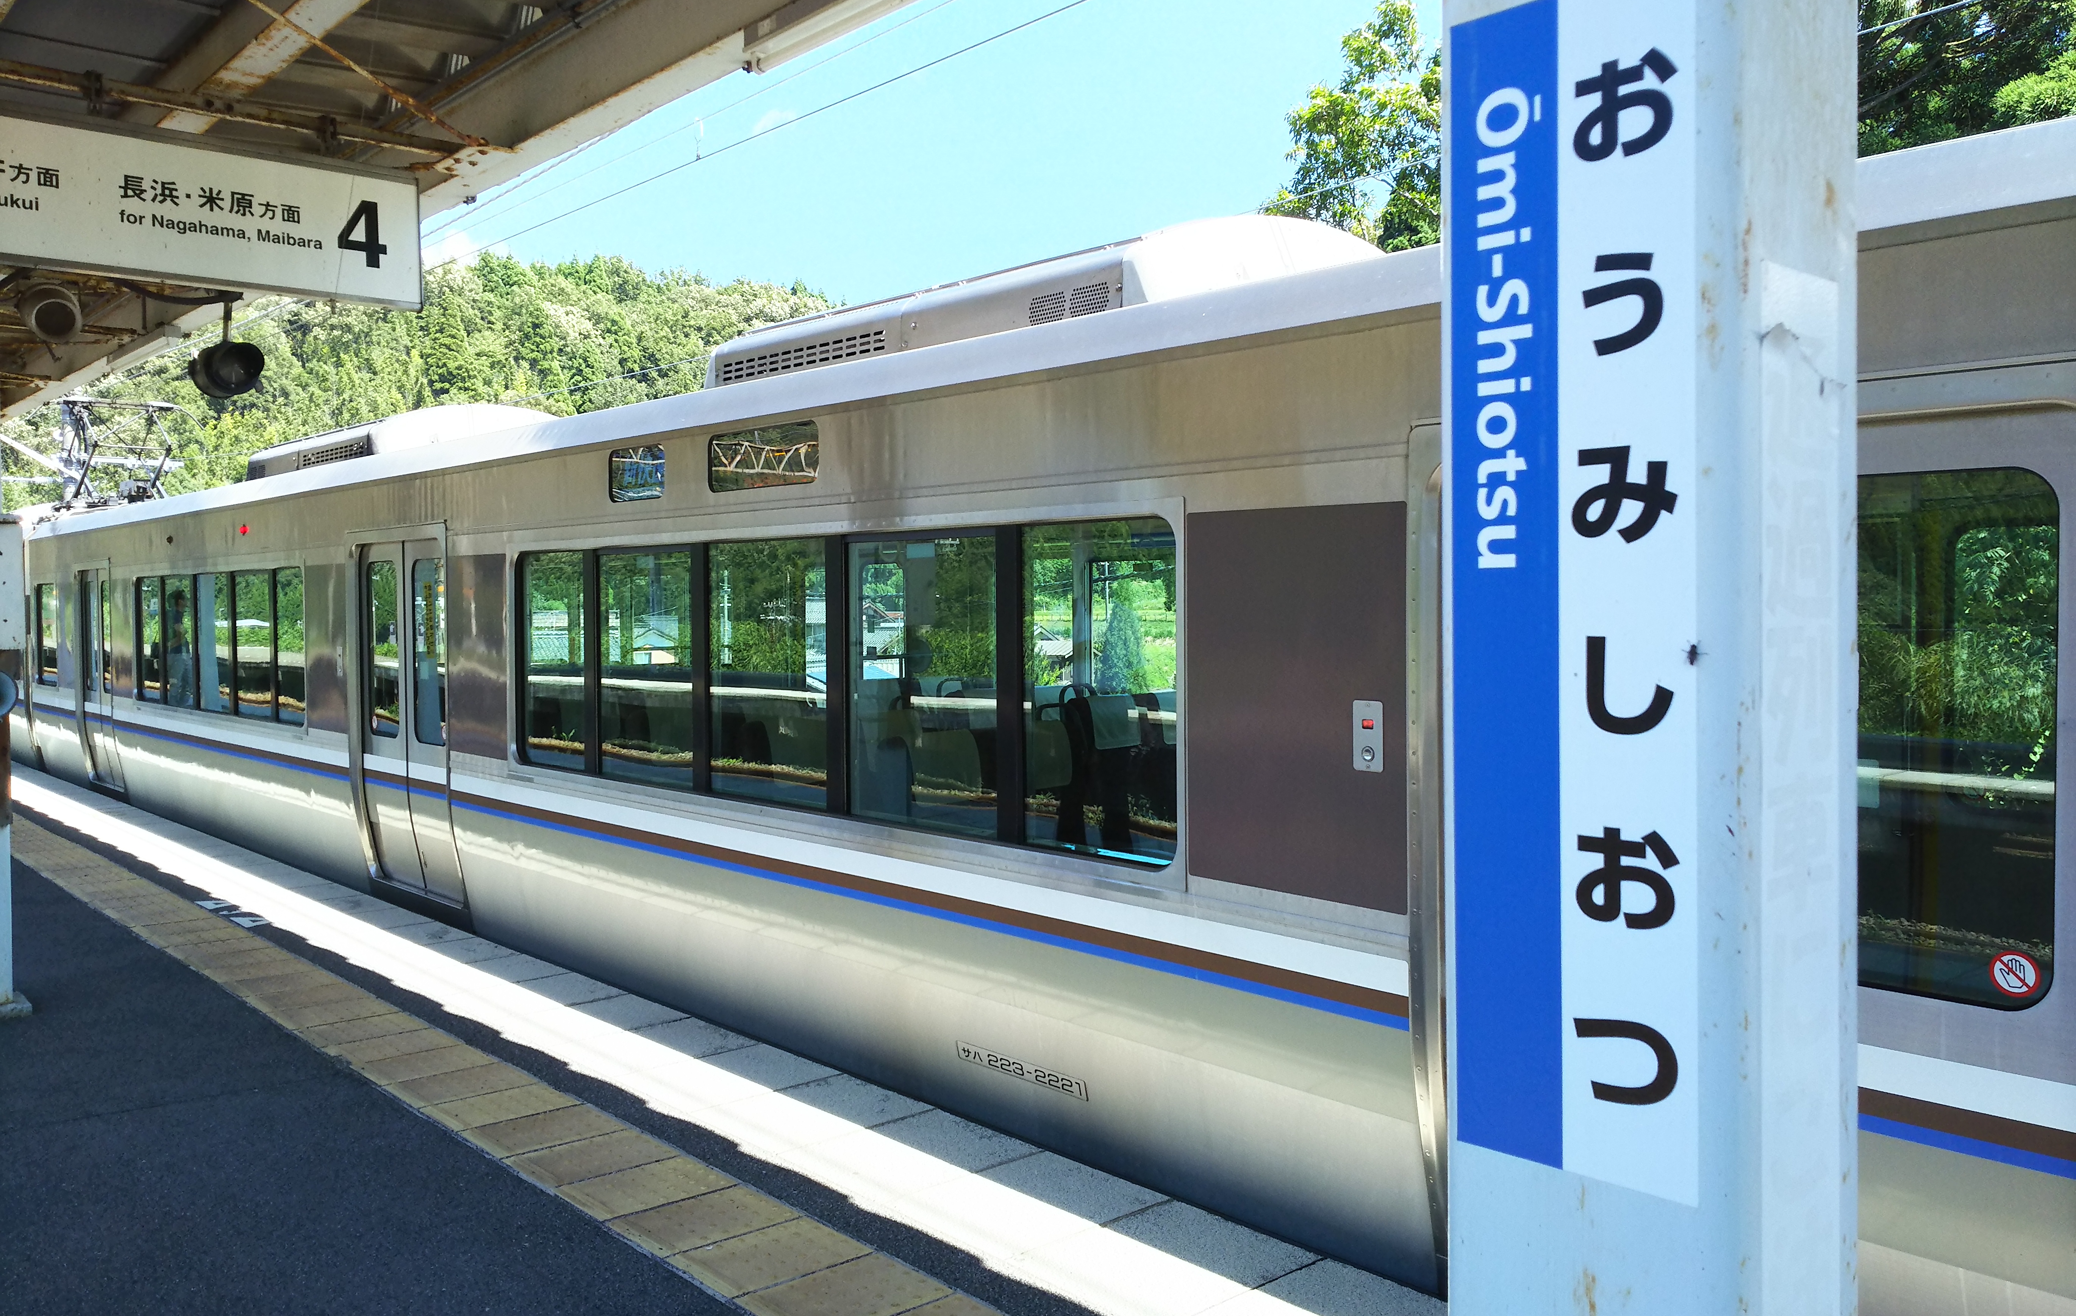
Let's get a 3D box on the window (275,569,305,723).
[{"bbox_3d":[-4.462,-0.070,9.677,0.050,0.904,0.590,-2,3,-41],"label":"window"}]

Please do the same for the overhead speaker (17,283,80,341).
[{"bbox_3d":[-3.795,-1.329,6.215,0.220,0.220,0.250,-3,13,-32],"label":"overhead speaker"}]

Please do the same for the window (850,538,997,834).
[{"bbox_3d":[-0.364,0.071,5.025,0.050,0.895,0.762,-2,3,-41],"label":"window"}]

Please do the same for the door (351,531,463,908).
[{"bbox_3d":[-3.253,0.321,8.411,0.100,1.860,1.320,-4,4,-41],"label":"door"}]

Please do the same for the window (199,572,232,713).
[{"bbox_3d":[-5.538,-0.106,10.900,0.050,0.912,0.800,-2,3,-41],"label":"window"}]

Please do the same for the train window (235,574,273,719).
[{"bbox_3d":[-4.962,-0.087,10.245,0.050,0.910,0.805,-2,3,-41],"label":"train window"}]

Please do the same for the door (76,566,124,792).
[{"bbox_3d":[-7.864,0.165,13.646,0.100,1.860,1.320,-4,4,-41],"label":"door"}]

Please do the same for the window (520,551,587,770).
[{"bbox_3d":[-2.088,0.007,6.982,0.050,0.911,0.673,-2,3,-41],"label":"window"}]

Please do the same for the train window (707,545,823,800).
[{"bbox_3d":[-0.953,0.047,5.693,0.050,0.898,0.760,-2,3,-41],"label":"train window"}]

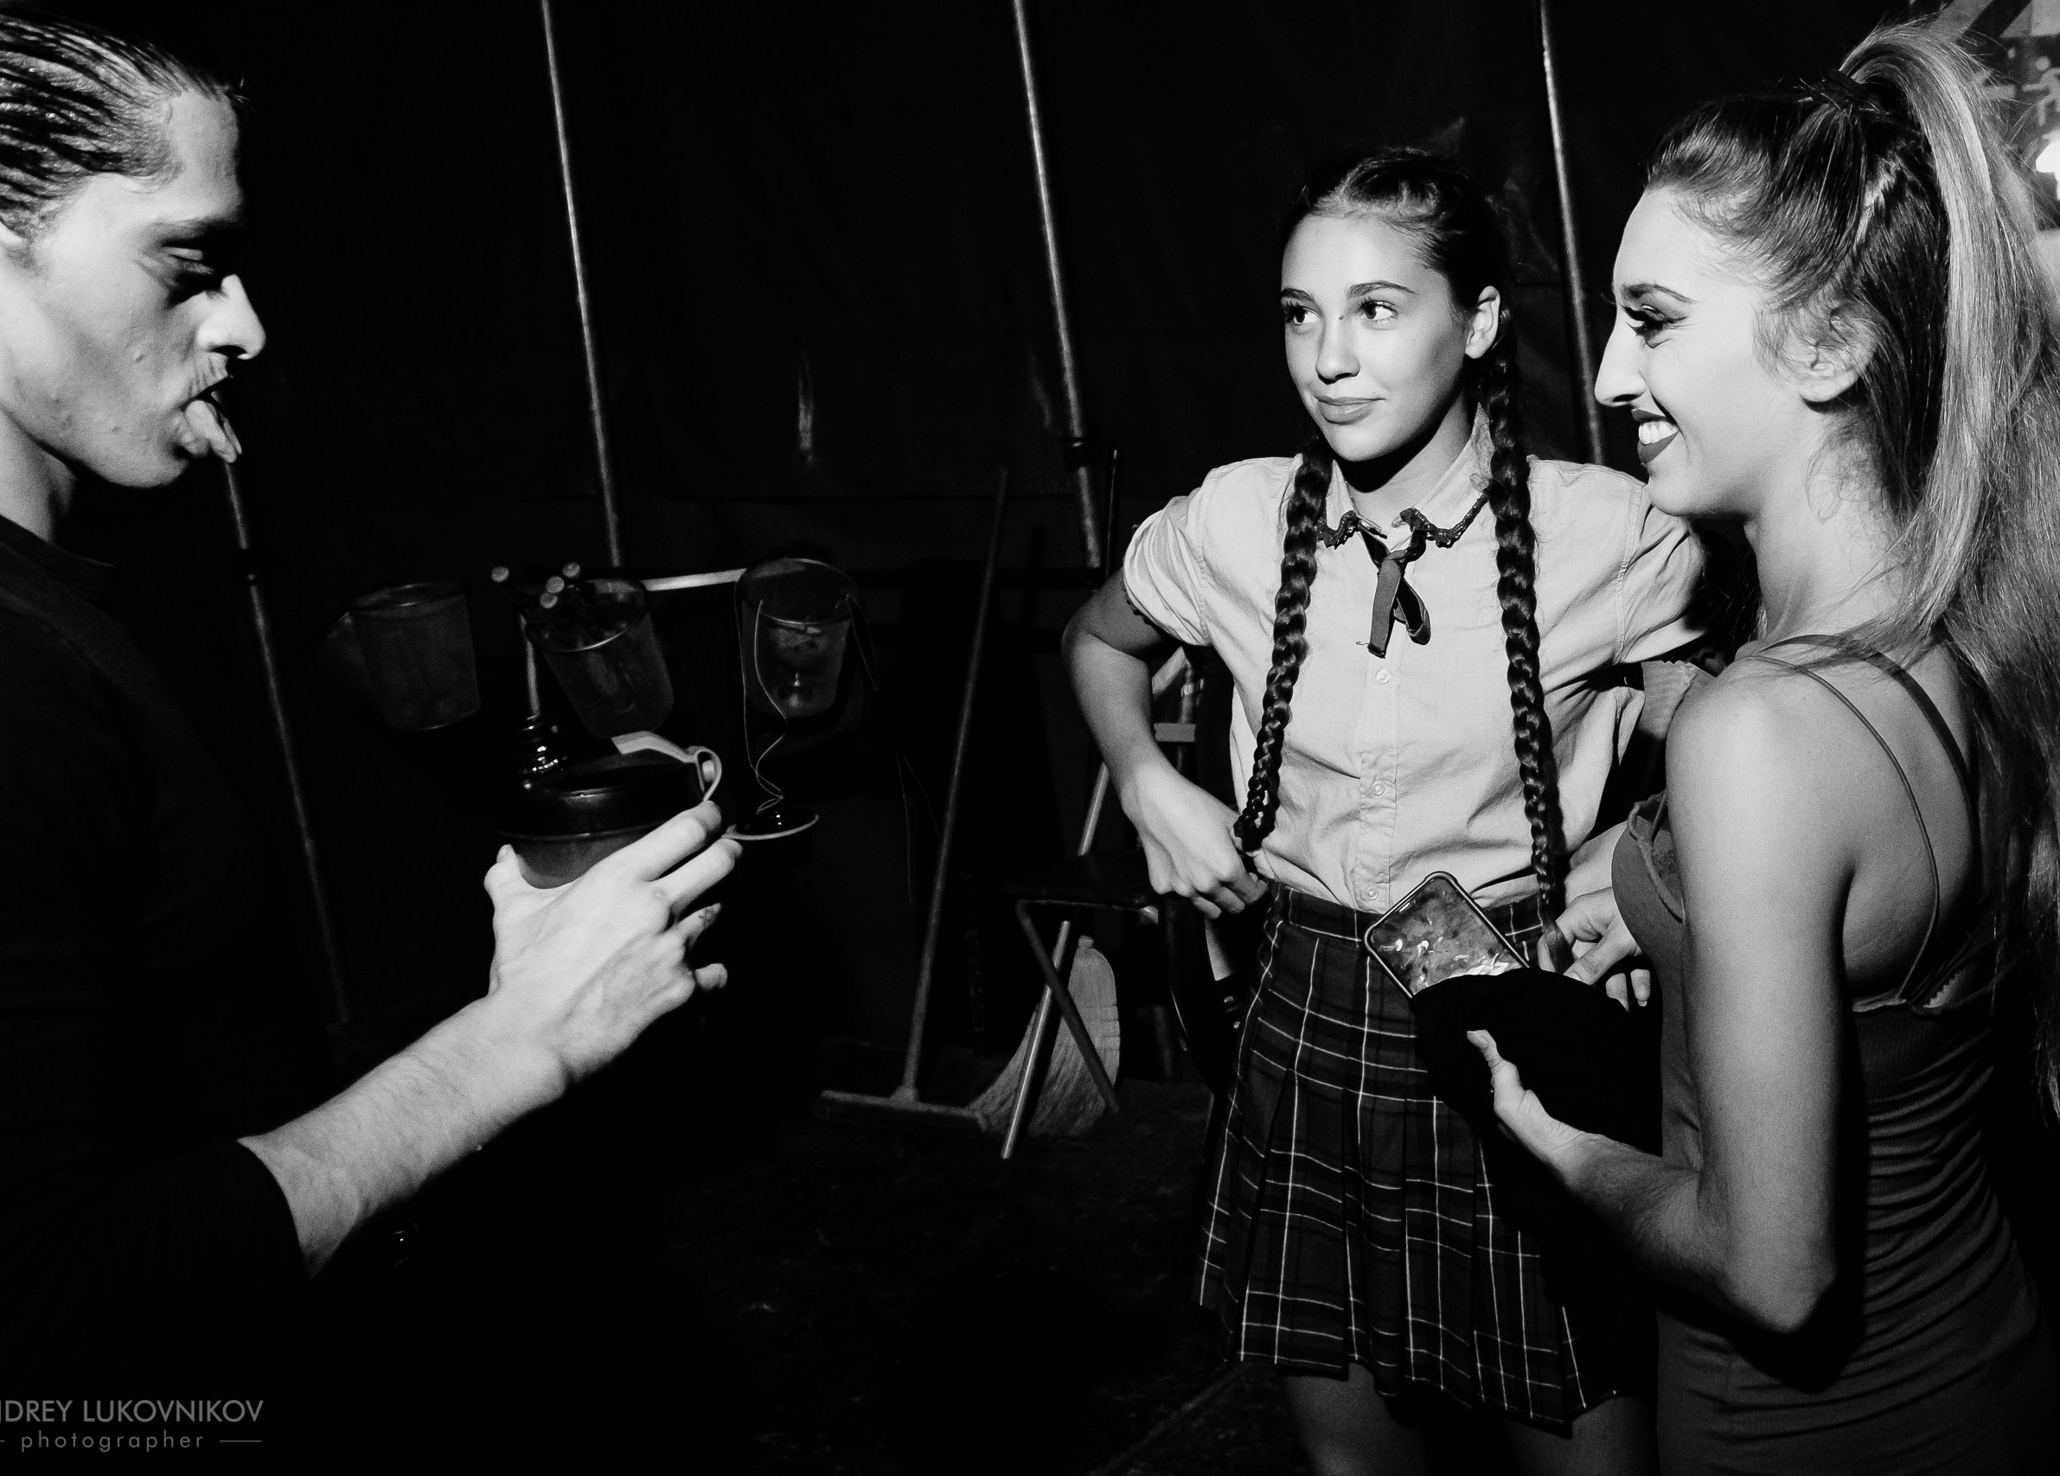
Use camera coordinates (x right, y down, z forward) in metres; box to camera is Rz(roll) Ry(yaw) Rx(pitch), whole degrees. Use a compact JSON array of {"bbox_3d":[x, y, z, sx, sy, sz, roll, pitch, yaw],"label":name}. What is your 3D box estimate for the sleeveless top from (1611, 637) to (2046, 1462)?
[{"bbox_3d":[0.513,0.198,1.049,0.250,0.580,0.320,11,19,37],"label":"sleeveless top"}]

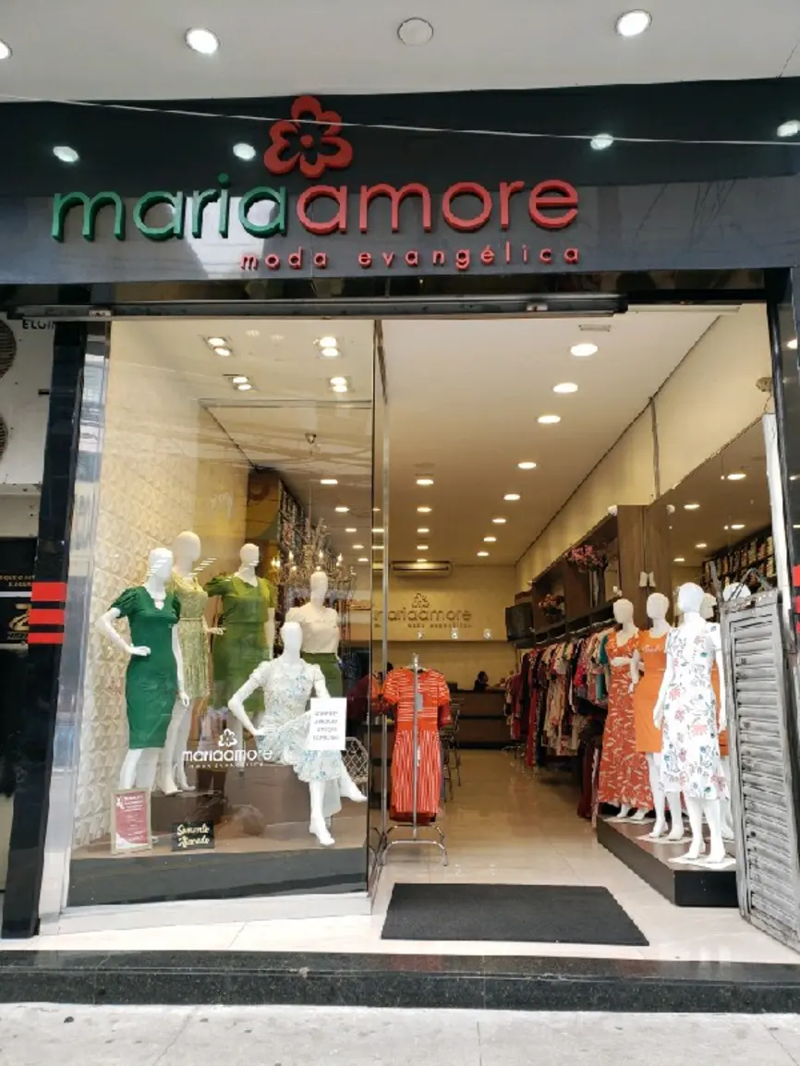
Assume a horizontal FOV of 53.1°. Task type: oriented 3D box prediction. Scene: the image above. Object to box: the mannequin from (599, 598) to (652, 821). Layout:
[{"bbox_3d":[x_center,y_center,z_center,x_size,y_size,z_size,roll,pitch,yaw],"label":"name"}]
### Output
[{"bbox_3d":[1.918,1.469,6.734,0.440,1.800,0.350,-9,-14,42],"label":"mannequin"}]

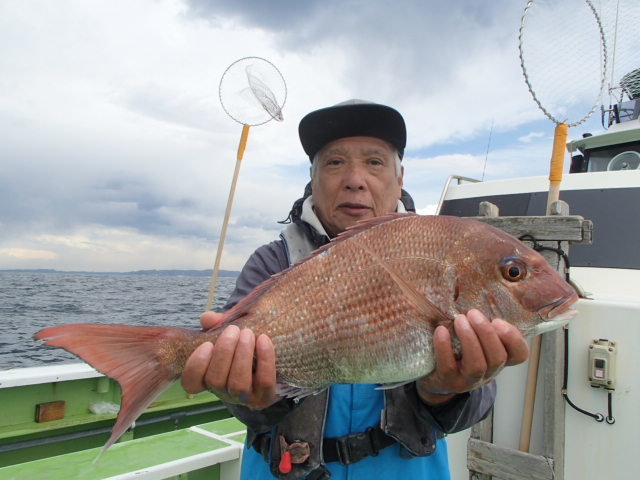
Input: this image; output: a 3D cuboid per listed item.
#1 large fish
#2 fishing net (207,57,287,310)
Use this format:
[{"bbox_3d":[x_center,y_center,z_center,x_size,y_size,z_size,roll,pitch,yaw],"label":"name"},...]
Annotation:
[{"bbox_3d":[-0.015,0.092,0.555,0.565,0.200,0.100,-10,-7,-5],"label":"large fish"},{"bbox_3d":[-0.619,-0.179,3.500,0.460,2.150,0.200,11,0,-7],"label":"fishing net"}]

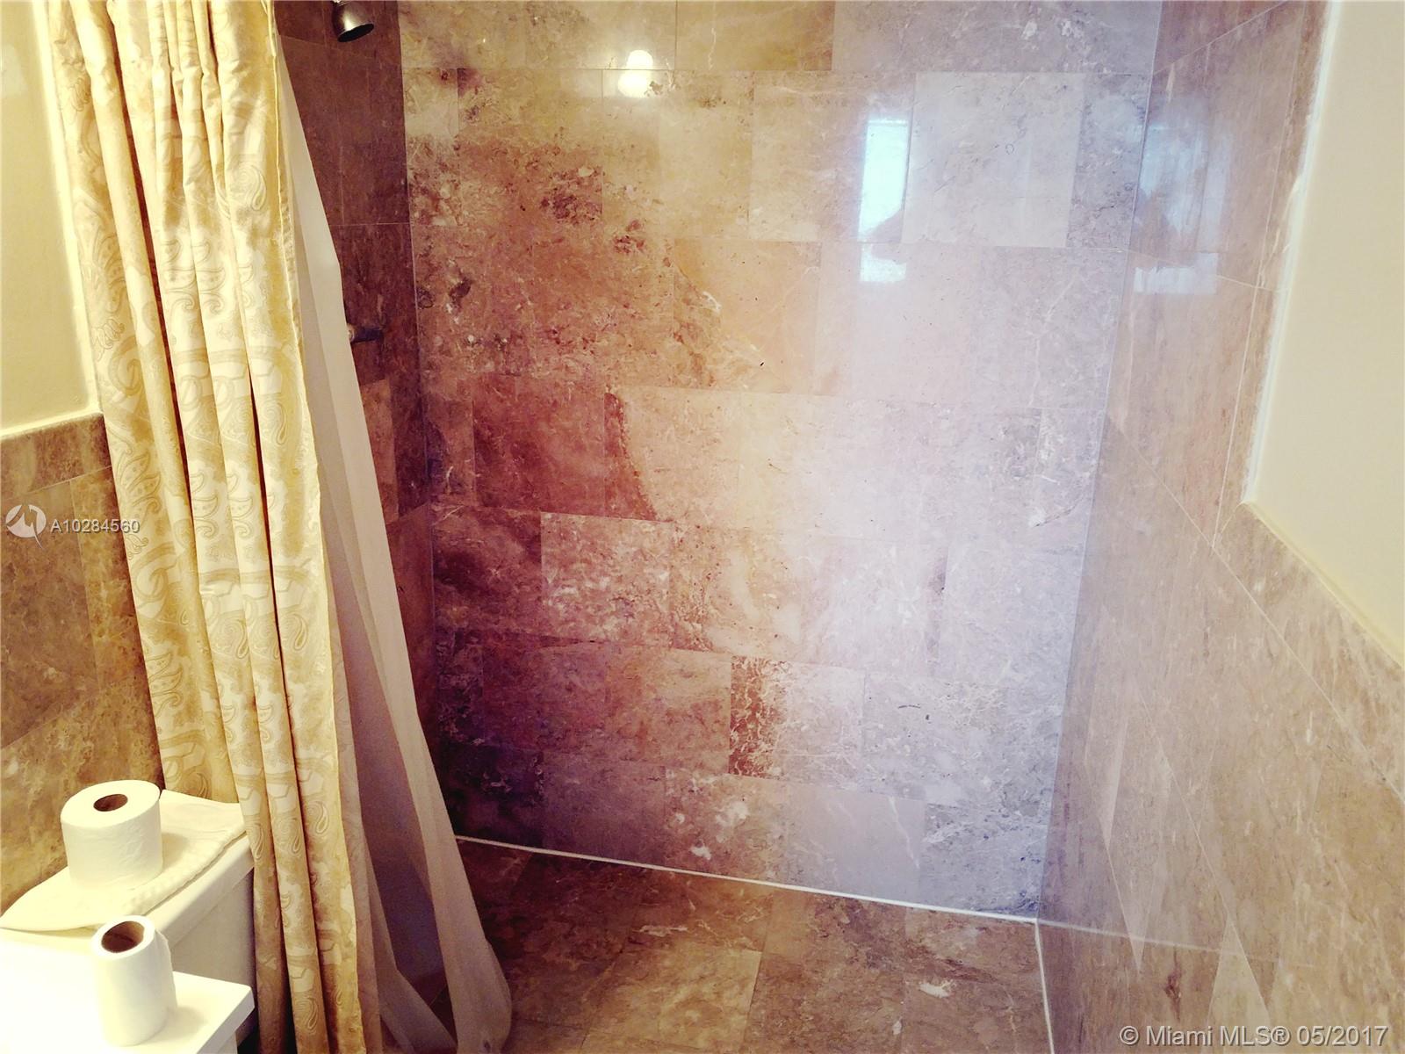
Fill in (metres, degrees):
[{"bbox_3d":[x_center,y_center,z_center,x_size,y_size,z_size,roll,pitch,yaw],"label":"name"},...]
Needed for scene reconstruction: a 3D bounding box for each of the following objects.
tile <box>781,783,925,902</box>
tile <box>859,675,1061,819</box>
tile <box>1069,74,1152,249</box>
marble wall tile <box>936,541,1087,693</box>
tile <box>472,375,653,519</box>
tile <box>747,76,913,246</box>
[{"bbox_3d":[0.357,0.743,2.474,0.305,0.282,0.012,5,18,11],"label":"tile"},{"bbox_3d":[0.579,0.480,2.378,0.430,0.306,0.014,5,18,10],"label":"tile"},{"bbox_3d":[0.754,-0.680,1.978,0.119,0.314,0.014,5,18,10],"label":"tile"},{"bbox_3d":[0.652,0.197,2.239,0.271,0.305,0.012,5,18,11],"label":"marble wall tile"},{"bbox_3d":[-0.331,-0.178,2.340,0.375,0.305,0.012,5,18,11],"label":"tile"},{"bbox_3d":[0.247,-0.721,2.068,0.305,0.314,0.014,5,18,10],"label":"tile"}]

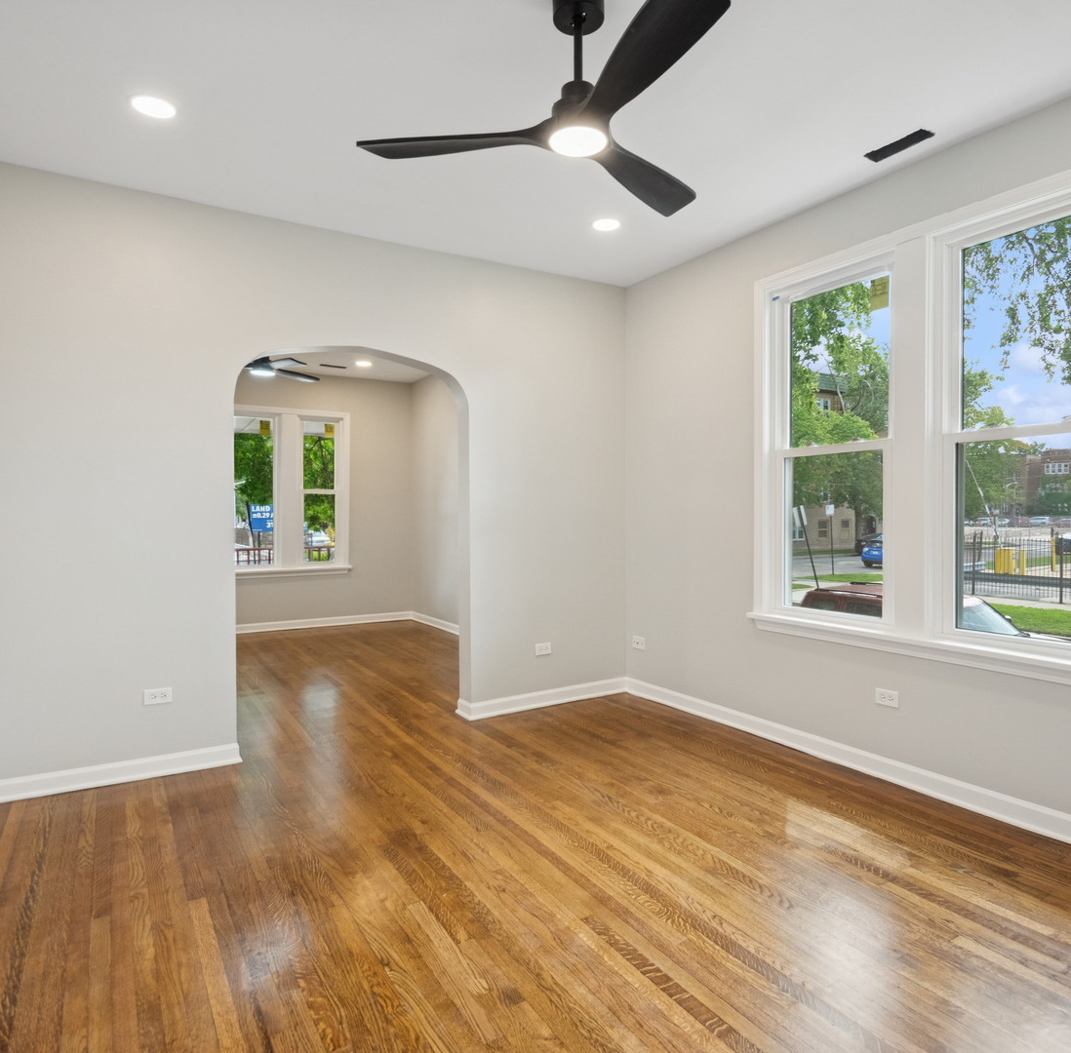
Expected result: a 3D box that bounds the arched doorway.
[{"bbox_3d":[-0.977,0.097,3.628,1.280,2.130,0.170,-1,2,-29],"label":"arched doorway"}]

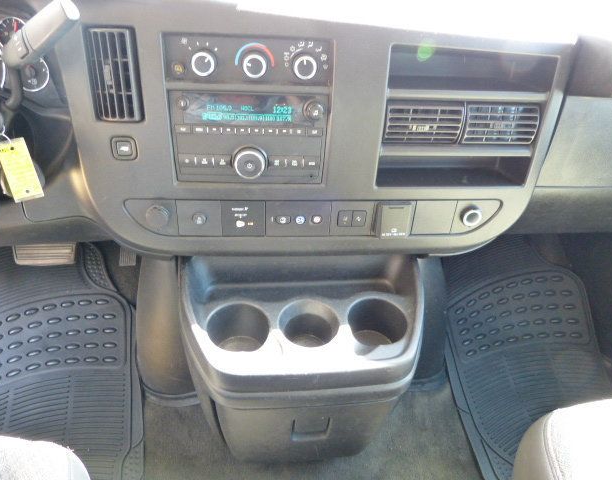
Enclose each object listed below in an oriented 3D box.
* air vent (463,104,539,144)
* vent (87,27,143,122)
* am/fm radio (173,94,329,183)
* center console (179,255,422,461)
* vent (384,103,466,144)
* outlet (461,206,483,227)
[{"bbox_3d":[0.248,-0.154,0.606,0.100,0.048,0.032,0,26,-6],"label":"air vent"},{"bbox_3d":[-0.213,-0.187,0.527,0.052,0.100,0.032,0,26,-6],"label":"vent"},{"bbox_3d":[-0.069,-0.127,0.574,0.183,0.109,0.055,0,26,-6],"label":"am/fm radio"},{"bbox_3d":[-0.006,0.186,0.727,0.335,0.305,0.190,0,40,-6],"label":"center console"},{"bbox_3d":[0.147,-0.152,0.596,0.100,0.048,0.032,0,26,-6],"label":"vent"},{"bbox_3d":[0.227,-0.035,0.641,0.028,0.028,0.025,0,26,-6],"label":"outlet"}]

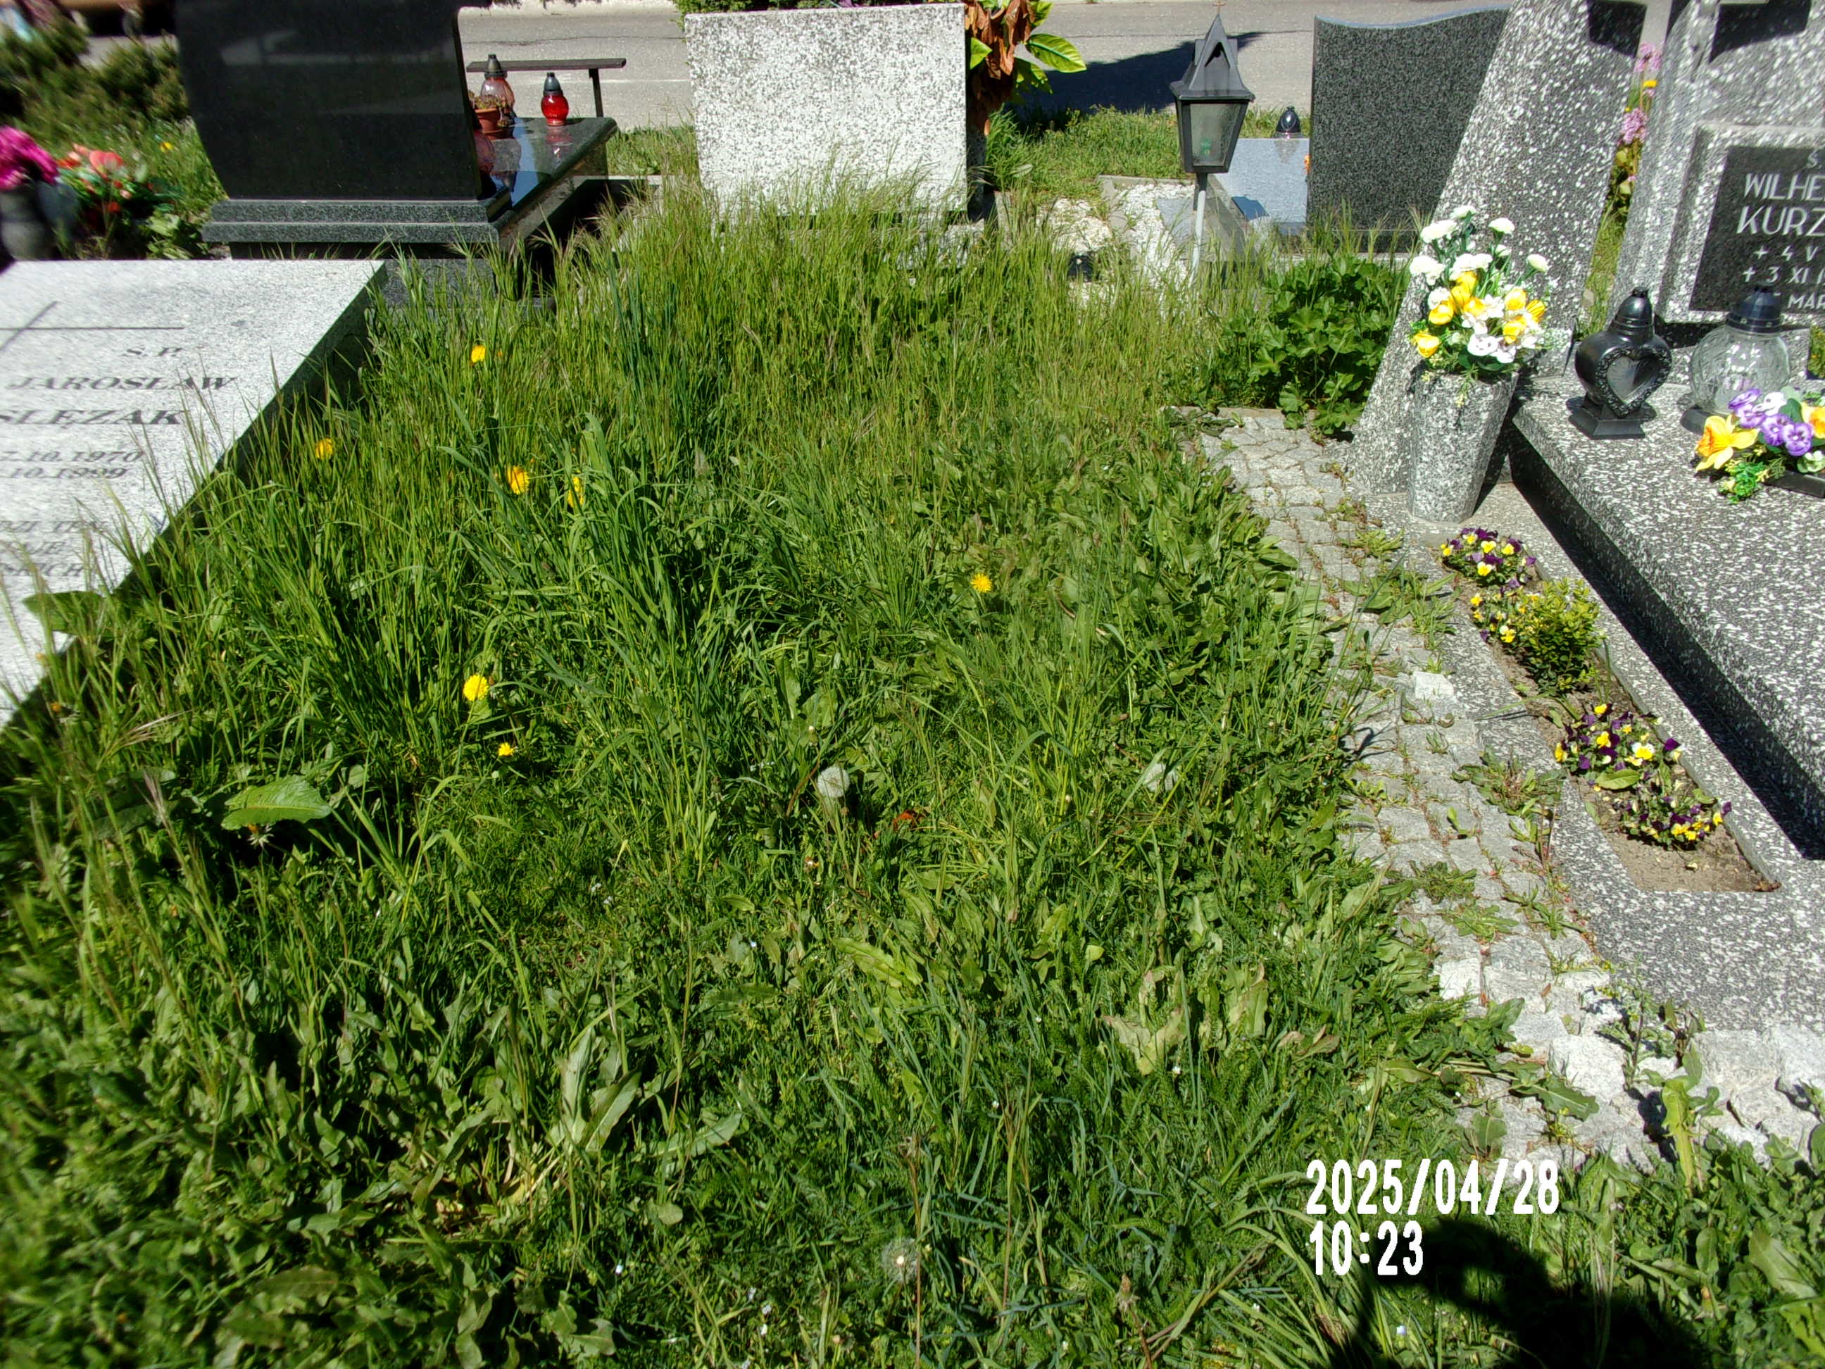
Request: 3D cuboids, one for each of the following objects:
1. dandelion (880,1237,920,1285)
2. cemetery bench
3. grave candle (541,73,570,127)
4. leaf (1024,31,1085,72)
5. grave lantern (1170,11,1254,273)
[{"bbox_3d":[-0.014,0.630,1.613,0.041,0.045,0.041,0,32,0],"label":"dandelion"},{"bbox_3d":[-1.647,-2.608,6.729,0.700,0.415,0.200,-3,32,-5],"label":"cemetery bench"},{"bbox_3d":[-1.484,-2.422,6.095,0.108,0.200,0.108,0,32,0],"label":"grave candle"},{"bbox_3d":[0.516,-2.290,5.340,0.240,0.125,0.045,30,-6,0],"label":"leaf"},{"bbox_3d":[0.873,-1.561,4.418,0.215,0.830,0.215,0,33,0],"label":"grave lantern"}]

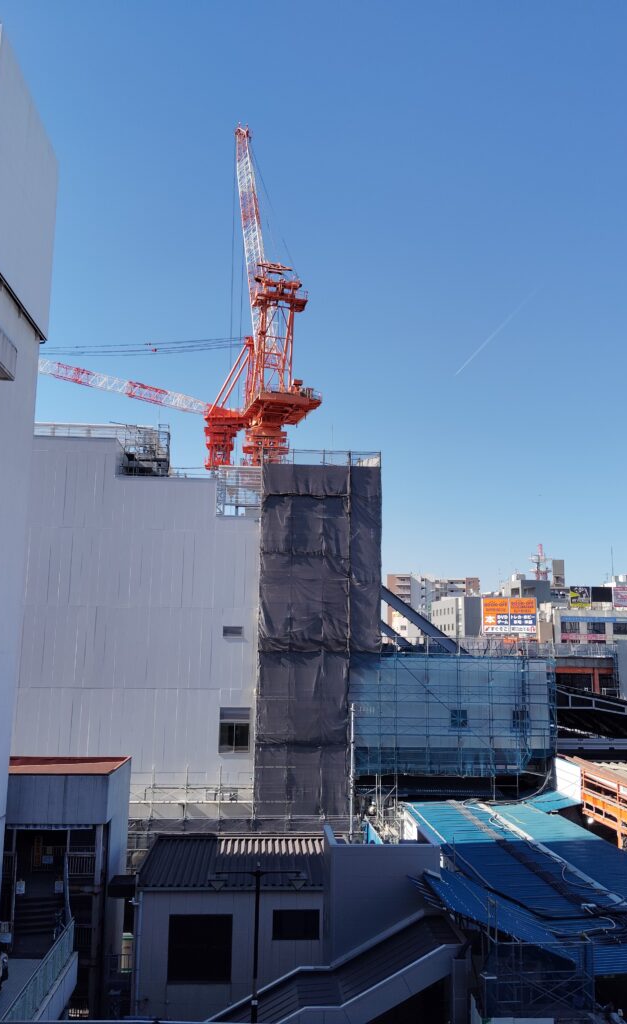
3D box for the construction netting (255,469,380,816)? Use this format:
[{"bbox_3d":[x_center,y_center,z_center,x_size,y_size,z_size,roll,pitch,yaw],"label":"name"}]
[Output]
[{"bbox_3d":[0.344,6.933,46.909,6.645,19.290,2.400,1,-10,0],"label":"construction netting"}]

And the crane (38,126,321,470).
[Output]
[{"bbox_3d":[-13.818,-23.788,95.519,28.565,35.271,14.000,1,-10,0],"label":"crane"}]

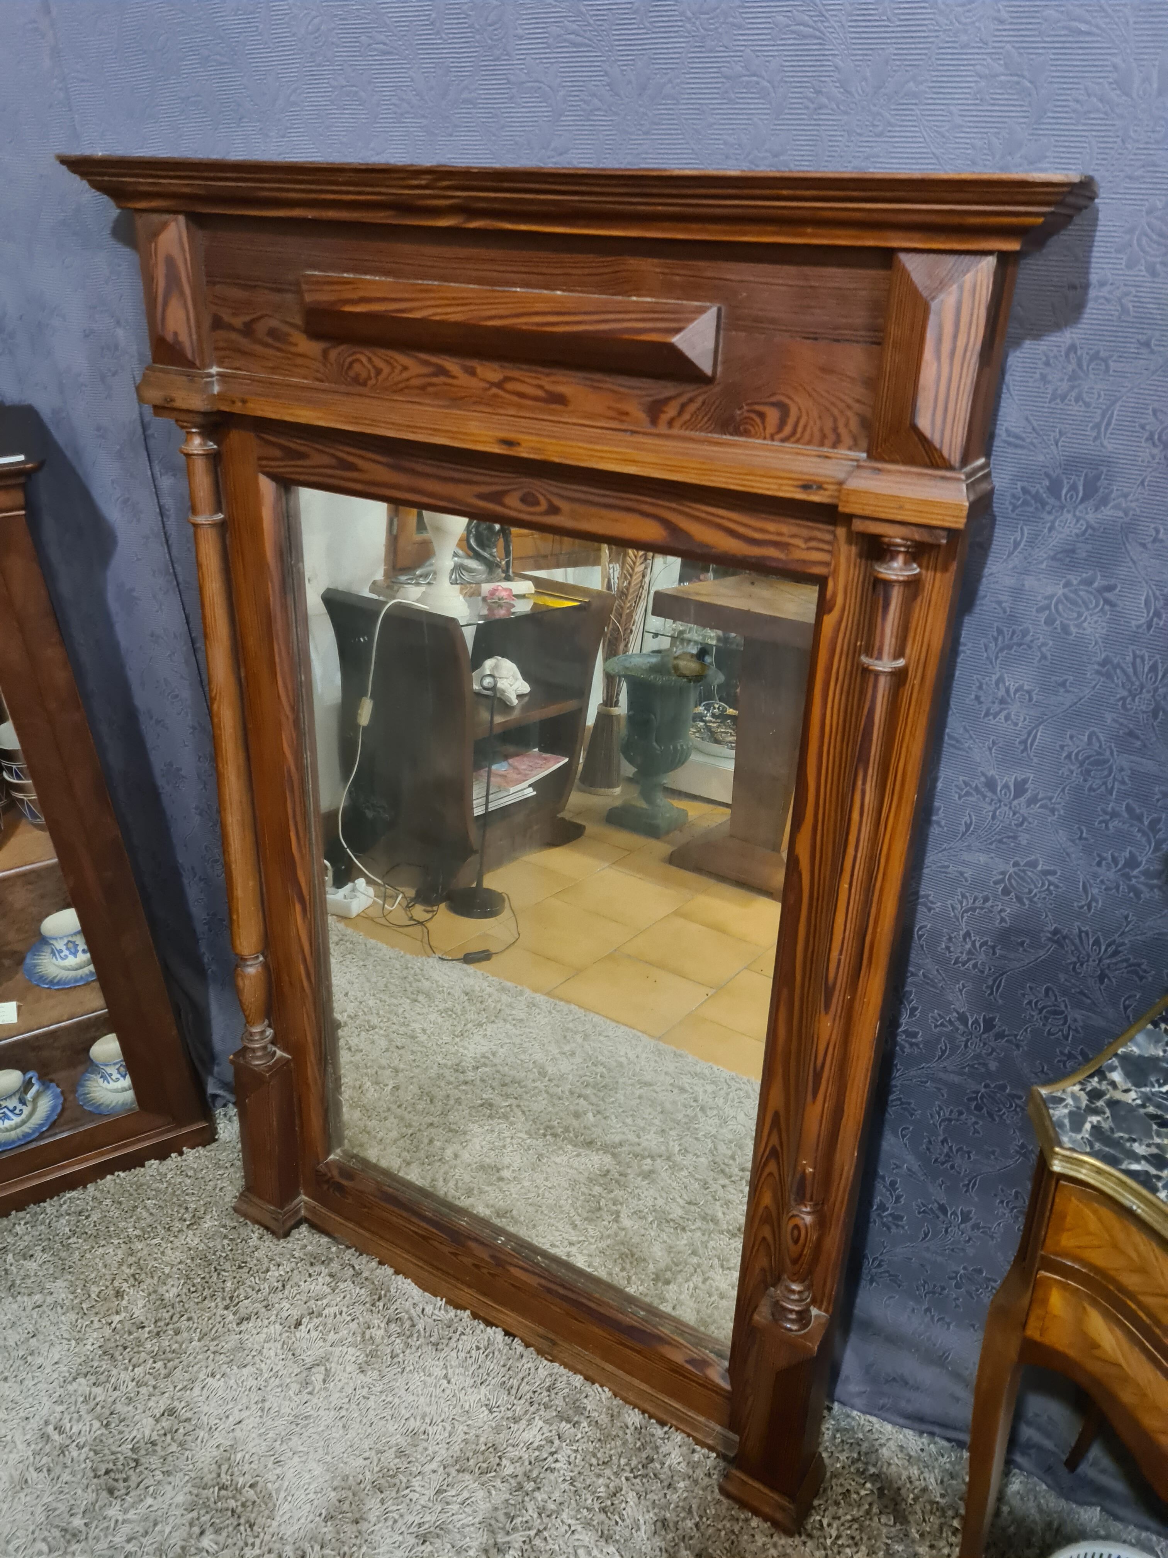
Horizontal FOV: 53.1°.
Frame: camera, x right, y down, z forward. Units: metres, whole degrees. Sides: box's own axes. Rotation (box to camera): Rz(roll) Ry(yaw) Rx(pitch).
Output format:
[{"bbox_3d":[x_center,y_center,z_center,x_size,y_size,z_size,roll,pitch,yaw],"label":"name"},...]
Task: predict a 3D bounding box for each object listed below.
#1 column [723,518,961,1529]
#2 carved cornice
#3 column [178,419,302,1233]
[{"bbox_3d":[0.270,0.364,1.310,0.111,1.311,0.096,16,29,27],"label":"column"},{"bbox_3d":[-0.091,-0.553,1.112,1.091,0.053,0.126,16,29,27],"label":"carved cornice"},{"bbox_3d":[-0.495,0.143,1.720,0.110,1.302,0.096,16,29,27],"label":"column"}]

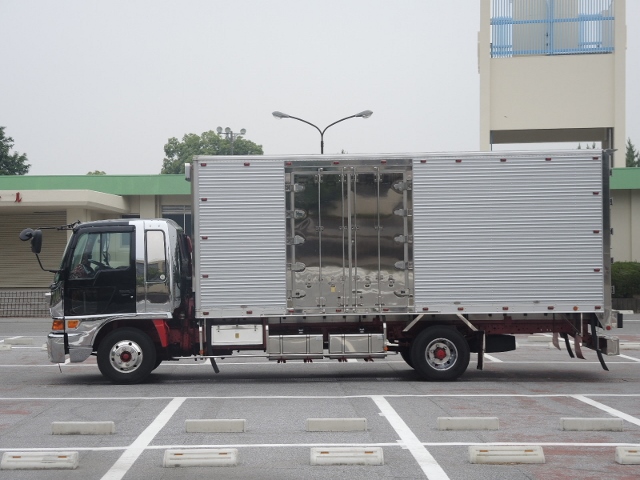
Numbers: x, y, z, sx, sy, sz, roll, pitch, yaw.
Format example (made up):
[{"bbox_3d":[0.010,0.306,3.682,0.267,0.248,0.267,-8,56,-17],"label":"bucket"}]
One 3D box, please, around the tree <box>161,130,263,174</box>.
[{"bbox_3d":[-6.741,-1.661,85.000,6.600,10.120,6.400,0,-1,0],"label":"tree"}]

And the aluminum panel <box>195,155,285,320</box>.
[{"bbox_3d":[-1.128,-0.034,19.340,1.312,2.215,0.080,-1,-1,0],"label":"aluminum panel"}]

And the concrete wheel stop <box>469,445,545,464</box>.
[{"bbox_3d":[1.553,1.785,11.330,0.605,0.120,0.160,0,-1,-1],"label":"concrete wheel stop"}]

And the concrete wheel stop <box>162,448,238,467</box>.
[{"bbox_3d":[-0.973,1.773,11.140,0.605,0.120,0.160,0,-1,-2],"label":"concrete wheel stop"}]

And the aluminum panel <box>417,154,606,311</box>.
[{"bbox_3d":[2.673,-0.094,19.340,2.722,2.257,0.080,-1,-1,0],"label":"aluminum panel"}]

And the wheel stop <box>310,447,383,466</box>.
[{"bbox_3d":[0.222,1.776,11.250,0.605,0.120,0.160,0,-1,-1],"label":"wheel stop"}]

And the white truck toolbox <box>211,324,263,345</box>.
[{"bbox_3d":[-1.177,1.352,19.450,0.737,0.284,0.100,-1,-1,0],"label":"white truck toolbox"}]

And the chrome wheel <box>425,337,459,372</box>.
[{"bbox_3d":[1.731,1.629,19.460,0.475,0.475,0.180,-1,-1,0],"label":"chrome wheel"}]

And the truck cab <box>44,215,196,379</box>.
[{"bbox_3d":[-2.900,0.875,20.450,1.900,2.300,2.250,-1,-1,0],"label":"truck cab"}]

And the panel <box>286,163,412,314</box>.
[{"bbox_3d":[0.416,-0.016,19.340,1.777,2.130,0.080,-1,-1,0],"label":"panel"}]

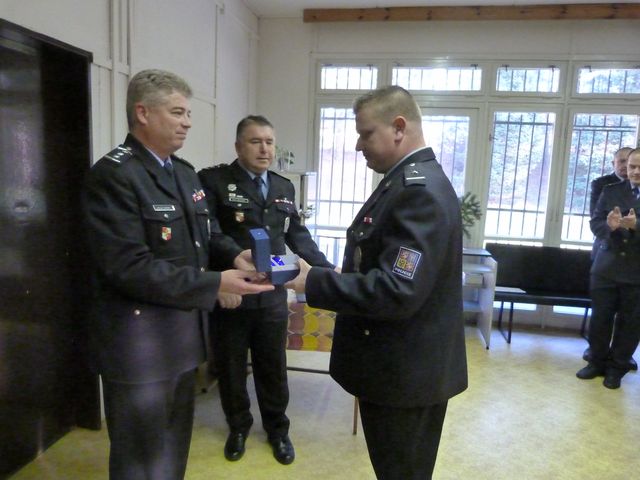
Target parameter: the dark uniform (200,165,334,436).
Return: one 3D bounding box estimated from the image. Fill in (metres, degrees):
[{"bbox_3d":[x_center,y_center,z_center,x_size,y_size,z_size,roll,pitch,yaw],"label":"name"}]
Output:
[{"bbox_3d":[-0.300,0.338,2.414,0.660,1.440,0.400,-1,7,-25],"label":"dark uniform"}]

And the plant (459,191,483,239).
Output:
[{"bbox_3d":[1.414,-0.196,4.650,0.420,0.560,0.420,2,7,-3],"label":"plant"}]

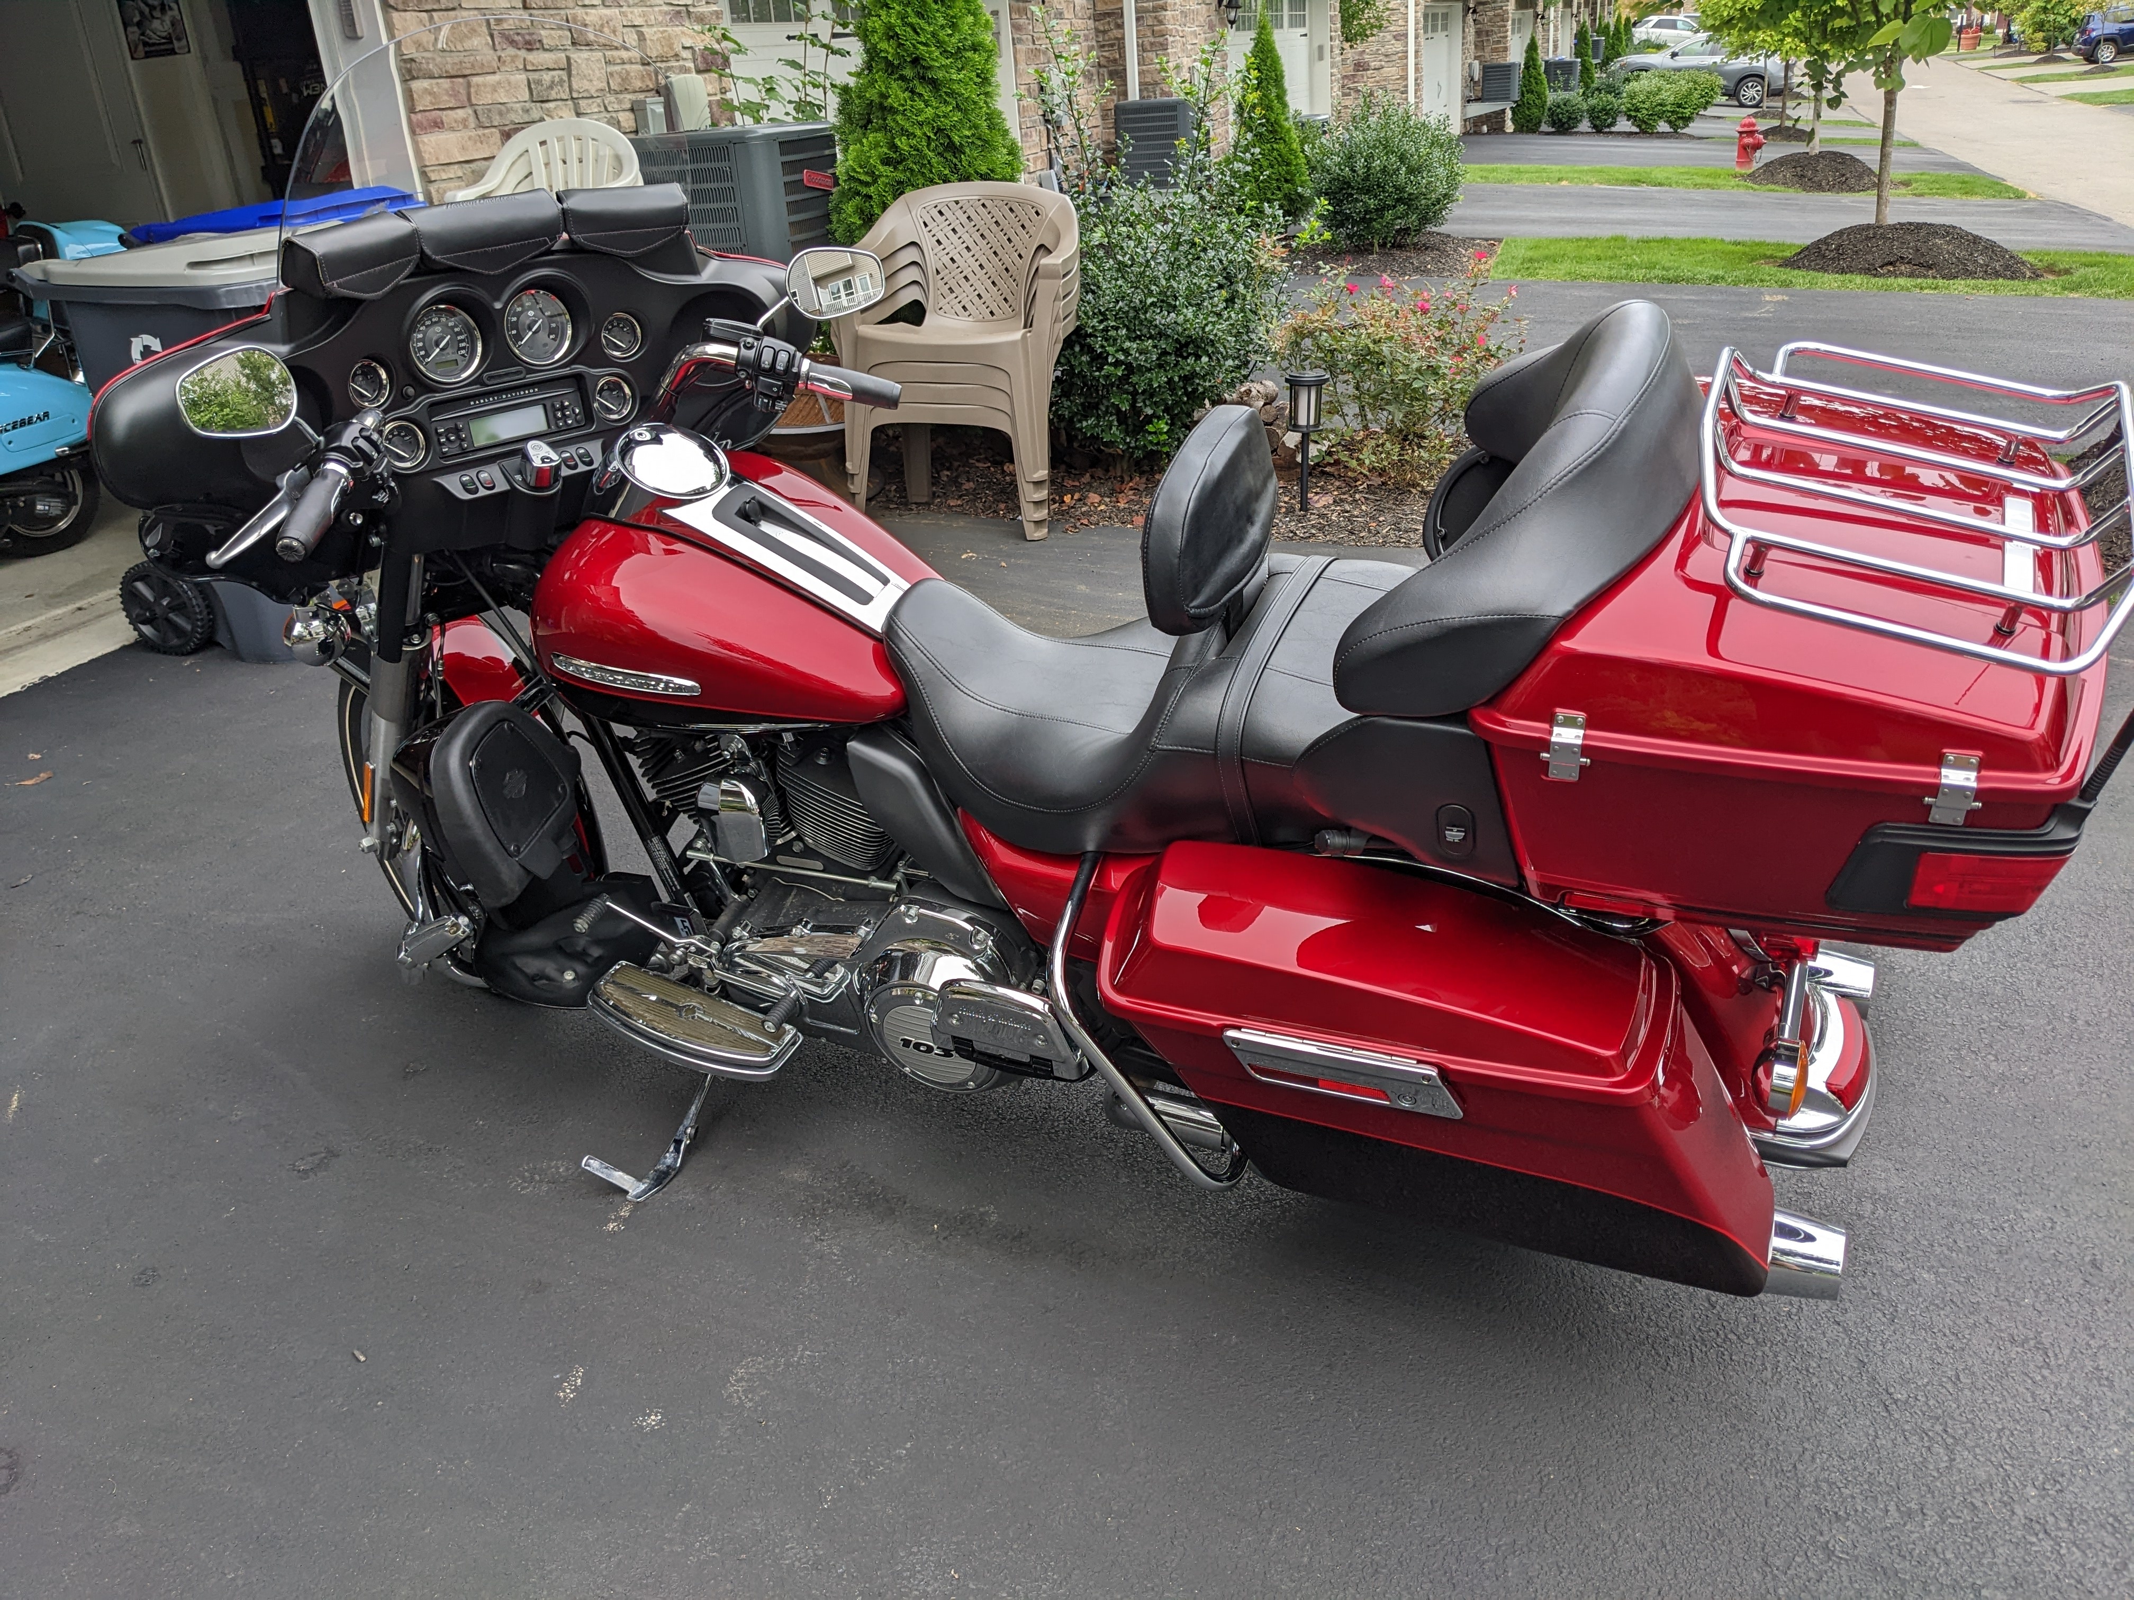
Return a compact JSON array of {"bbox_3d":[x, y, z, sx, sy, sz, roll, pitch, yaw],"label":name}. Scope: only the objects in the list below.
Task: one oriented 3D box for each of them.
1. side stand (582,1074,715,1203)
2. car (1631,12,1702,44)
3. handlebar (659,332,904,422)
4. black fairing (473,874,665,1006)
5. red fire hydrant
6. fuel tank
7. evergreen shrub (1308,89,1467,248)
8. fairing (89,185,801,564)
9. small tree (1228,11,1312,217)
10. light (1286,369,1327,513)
[{"bbox_3d":[-0.595,0.477,2.400,0.150,0.170,0.220,5,24,22],"label":"side stand"},{"bbox_3d":[23.942,-29.327,64.000,4.600,1.680,1.850,4,24,22],"label":"car"},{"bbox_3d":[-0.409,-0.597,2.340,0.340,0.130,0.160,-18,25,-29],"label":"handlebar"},{"bbox_3d":[-0.733,0.205,2.450,0.240,0.170,0.190,8,34,21],"label":"black fairing"},{"bbox_3d":[9.662,-9.262,23.500,0.400,0.750,0.380,4,24,21],"label":"red fire hydrant"},{"bbox_3d":[-0.385,-0.275,2.183,0.550,0.315,0.370,10,41,21],"label":"fuel tank"},{"bbox_3d":[2.219,-4.392,11.600,1.100,1.020,1.100,-5,22,0],"label":"evergreen shrub"},{"bbox_3d":[-0.786,-0.577,2.175,0.430,0.420,0.910,26,38,38],"label":"fairing"},{"bbox_3d":[1.972,-6.693,16.200,0.830,1.950,0.830,-5,22,0],"label":"small tree"},{"bbox_3d":[0.721,-1.079,5.000,0.130,0.390,0.130,-5,22,0],"label":"light"}]

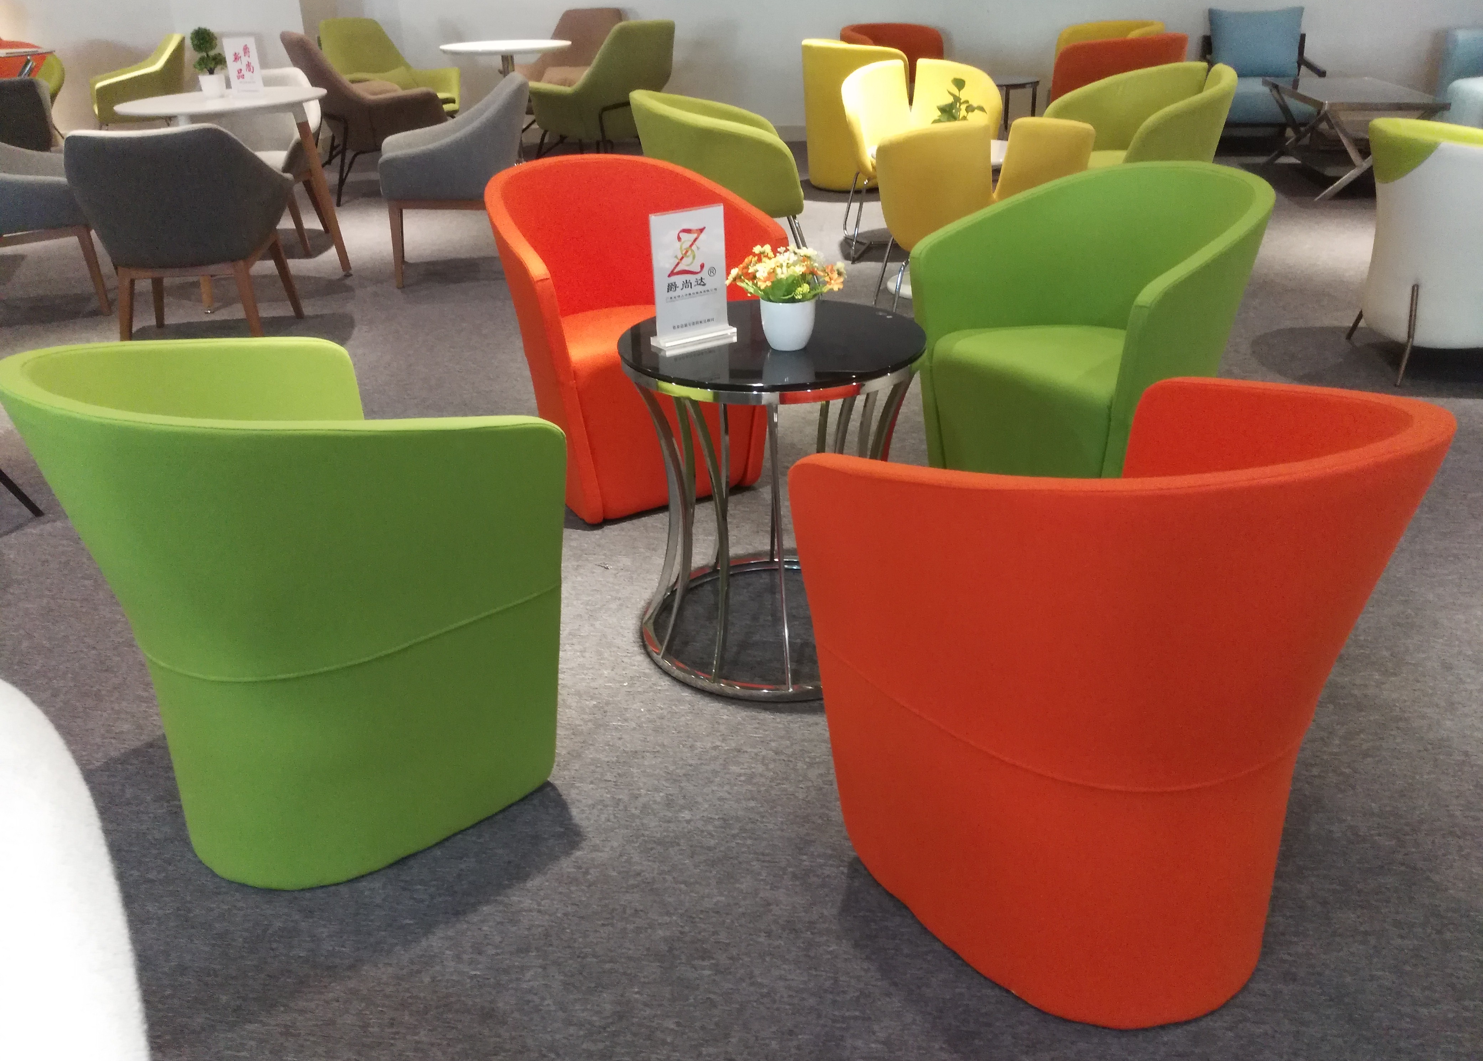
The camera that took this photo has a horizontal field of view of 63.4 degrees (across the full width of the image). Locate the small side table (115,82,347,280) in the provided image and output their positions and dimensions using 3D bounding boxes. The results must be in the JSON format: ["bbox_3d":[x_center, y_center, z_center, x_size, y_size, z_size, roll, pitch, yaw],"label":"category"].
[{"bbox_3d":[-2.070,-1.384,4.953,0.805,0.745,0.805,-2,26,0],"label":"small side table"}]

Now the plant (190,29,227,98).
[{"bbox_3d":[-2.074,-1.815,4.665,0.130,0.255,0.130,-2,25,0],"label":"plant"}]

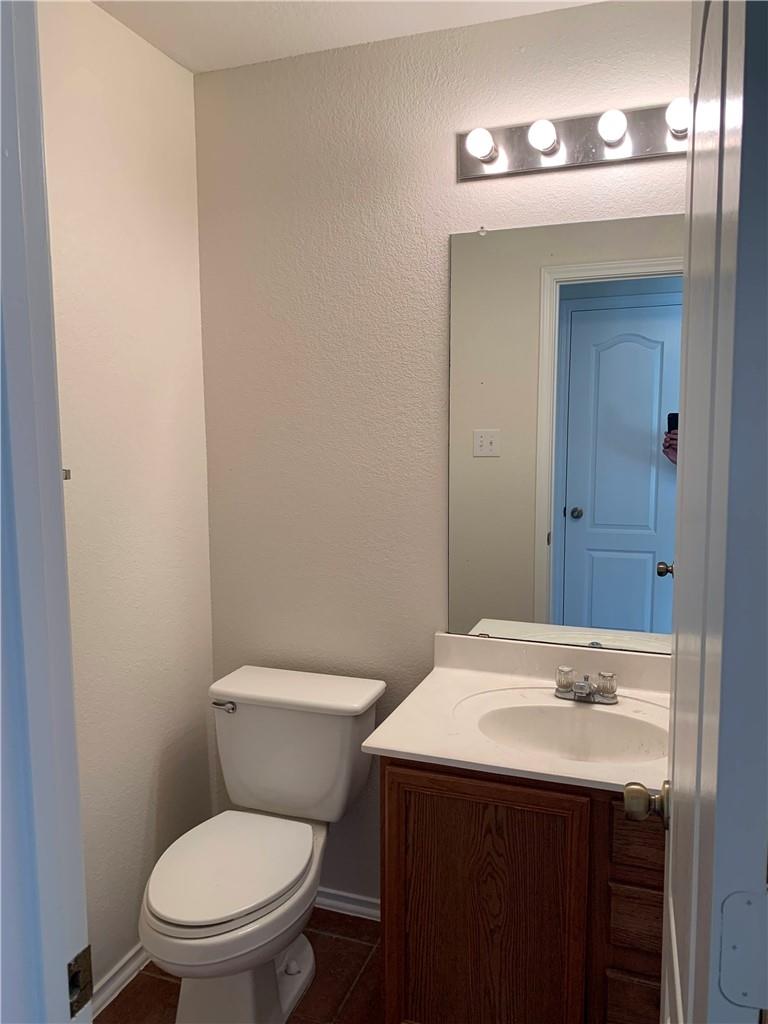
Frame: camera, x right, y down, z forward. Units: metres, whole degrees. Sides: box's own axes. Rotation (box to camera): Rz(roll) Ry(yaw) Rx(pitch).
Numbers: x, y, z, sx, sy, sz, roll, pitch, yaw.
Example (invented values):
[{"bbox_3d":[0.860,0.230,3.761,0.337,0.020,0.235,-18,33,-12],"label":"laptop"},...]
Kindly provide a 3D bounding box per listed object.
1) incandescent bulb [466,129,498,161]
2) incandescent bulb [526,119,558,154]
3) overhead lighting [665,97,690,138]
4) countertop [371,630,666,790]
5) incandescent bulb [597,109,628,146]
[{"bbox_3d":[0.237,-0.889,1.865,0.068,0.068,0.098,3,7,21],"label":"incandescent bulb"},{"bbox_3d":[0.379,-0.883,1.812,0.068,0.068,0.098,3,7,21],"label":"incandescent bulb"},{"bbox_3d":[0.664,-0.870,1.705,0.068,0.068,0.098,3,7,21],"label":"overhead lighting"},{"bbox_3d":[0.421,0.441,1.760,0.793,0.116,0.555,3,7,21],"label":"countertop"},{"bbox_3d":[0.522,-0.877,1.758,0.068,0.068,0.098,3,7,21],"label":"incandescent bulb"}]

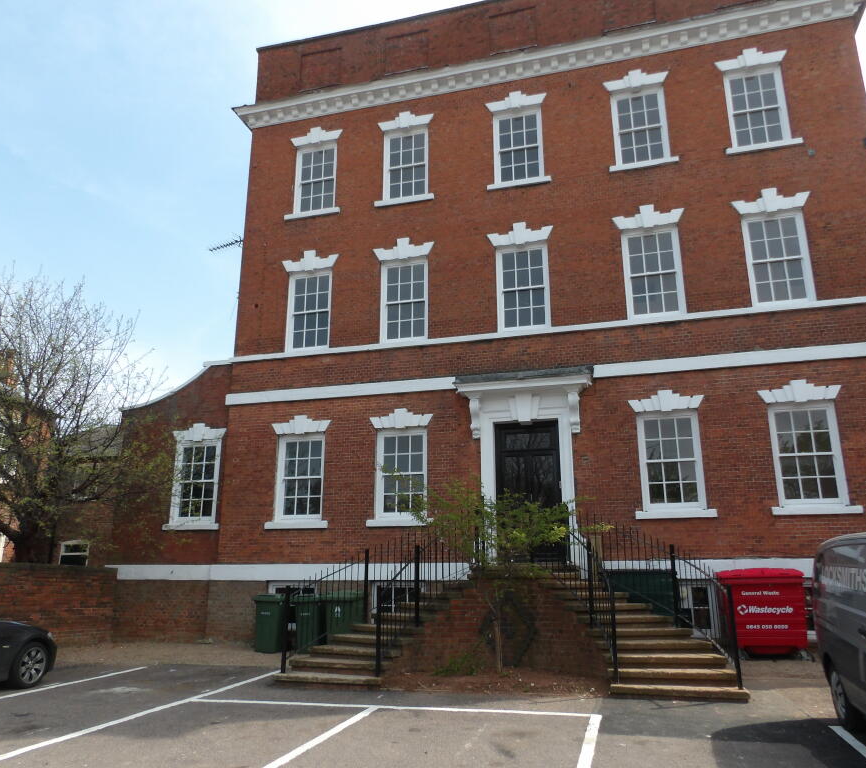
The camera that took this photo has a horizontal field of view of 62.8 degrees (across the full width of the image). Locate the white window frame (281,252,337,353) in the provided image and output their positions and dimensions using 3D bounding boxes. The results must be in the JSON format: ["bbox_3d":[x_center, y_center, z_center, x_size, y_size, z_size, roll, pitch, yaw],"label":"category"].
[{"bbox_3d":[-3.177,-2.139,18.094,1.594,2.733,0.200,-4,-16,15],"label":"white window frame"}]

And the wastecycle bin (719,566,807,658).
[{"bbox_3d":[5.832,4.113,12.684,1.280,1.470,1.000,-4,-16,15],"label":"wastecycle bin"}]

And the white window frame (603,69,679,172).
[{"bbox_3d":[4.918,-6.343,16.898,1.557,2.649,0.200,-4,-16,15],"label":"white window frame"}]

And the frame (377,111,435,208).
[{"bbox_3d":[-0.738,-5.896,18.418,1.594,2.680,0.200,-4,-16,15],"label":"frame"}]

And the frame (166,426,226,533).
[{"bbox_3d":[-5.609,2.188,16.855,1.503,2.541,0.200,-4,-16,15],"label":"frame"}]

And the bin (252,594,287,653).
[{"bbox_3d":[-3.309,5.004,14.823,0.580,1.070,0.730,-2,-15,5],"label":"bin"}]

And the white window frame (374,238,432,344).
[{"bbox_3d":[-0.680,-2.201,16.470,1.508,2.584,0.200,-4,-16,15],"label":"white window frame"}]

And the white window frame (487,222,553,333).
[{"bbox_3d":[2.082,-2.549,16.680,1.586,2.737,0.200,-4,-16,15],"label":"white window frame"}]

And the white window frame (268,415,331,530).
[{"bbox_3d":[-3.006,1.964,15.995,1.518,2.549,0.200,-4,-16,15],"label":"white window frame"}]

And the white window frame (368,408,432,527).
[{"bbox_3d":[-0.741,1.885,16.282,1.571,2.718,0.200,-4,-16,15],"label":"white window frame"}]

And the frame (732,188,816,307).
[{"bbox_3d":[7.394,-2.979,15.255,1.605,2.741,0.200,-4,-16,15],"label":"frame"}]

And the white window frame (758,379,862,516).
[{"bbox_3d":[7.443,1.220,14.088,1.583,2.693,0.200,-4,-16,15],"label":"white window frame"}]

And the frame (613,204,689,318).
[{"bbox_3d":[4.642,-2.618,15.032,1.494,2.587,0.200,-4,-16,15],"label":"frame"}]

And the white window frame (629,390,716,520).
[{"bbox_3d":[4.655,1.358,13.927,1.479,2.530,0.200,-4,-16,15],"label":"white window frame"}]

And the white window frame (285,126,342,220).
[{"bbox_3d":[-3.001,-5.381,18.028,1.507,2.559,0.200,-4,-16,15],"label":"white window frame"}]

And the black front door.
[{"bbox_3d":[2.106,2.320,15.497,1.415,3.017,0.150,-4,-16,15],"label":"black front door"}]

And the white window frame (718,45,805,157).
[{"bbox_3d":[6.990,-6.164,15.328,1.498,2.523,0.200,-4,-16,15],"label":"white window frame"}]

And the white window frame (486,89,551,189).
[{"bbox_3d":[1.984,-5.774,16.682,1.482,2.530,0.200,-4,-16,15],"label":"white window frame"}]

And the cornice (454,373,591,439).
[{"bbox_3d":[1.863,0.389,14.784,2.952,1.382,0.400,-4,-16,15],"label":"cornice"}]

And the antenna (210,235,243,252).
[{"bbox_3d":[-5.579,-3.710,19.168,1.150,0.320,0.320,-8,-17,27],"label":"antenna"}]

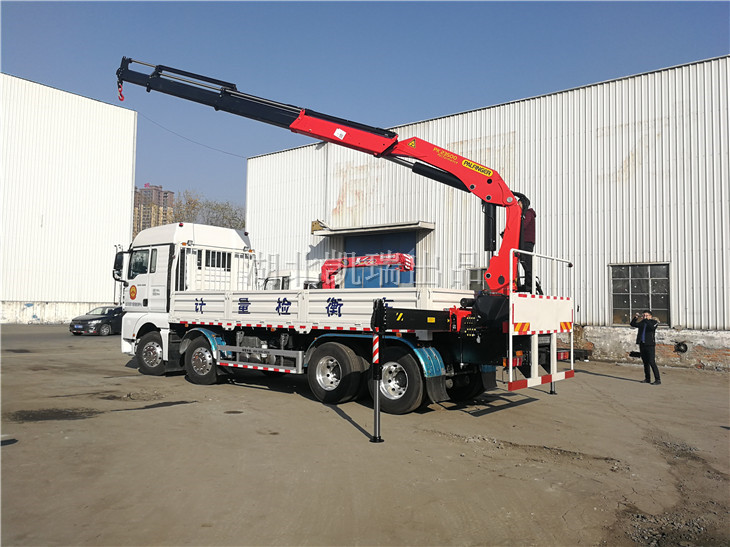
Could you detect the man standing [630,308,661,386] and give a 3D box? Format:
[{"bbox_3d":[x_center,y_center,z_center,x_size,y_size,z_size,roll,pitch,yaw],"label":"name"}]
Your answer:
[{"bbox_3d":[6.586,1.733,13.350,0.480,1.720,0.620,3,-4,-38],"label":"man standing"}]

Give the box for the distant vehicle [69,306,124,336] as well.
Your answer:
[{"bbox_3d":[-13.751,2.551,30.985,1.800,1.480,4.600,0,-3,17],"label":"distant vehicle"}]

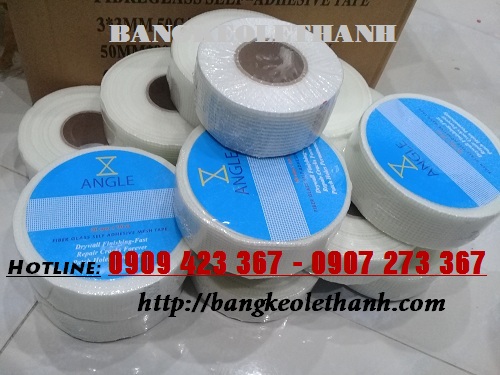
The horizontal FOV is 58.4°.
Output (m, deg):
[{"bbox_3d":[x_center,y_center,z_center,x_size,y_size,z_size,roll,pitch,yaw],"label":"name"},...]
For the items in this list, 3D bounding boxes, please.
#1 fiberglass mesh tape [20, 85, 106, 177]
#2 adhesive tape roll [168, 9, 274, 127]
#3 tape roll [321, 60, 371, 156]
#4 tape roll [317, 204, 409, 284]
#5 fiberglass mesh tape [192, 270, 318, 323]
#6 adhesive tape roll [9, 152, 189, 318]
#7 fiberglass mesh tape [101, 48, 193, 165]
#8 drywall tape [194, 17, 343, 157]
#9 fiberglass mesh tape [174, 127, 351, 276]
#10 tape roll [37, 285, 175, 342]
[{"bbox_3d":[-0.170,-0.045,0.485,0.138,0.050,0.138,-11,56,-18],"label":"fiberglass mesh tape"},{"bbox_3d":[-0.009,-0.120,0.464,0.142,0.050,0.142,8,53,-3],"label":"adhesive tape roll"},{"bbox_3d":[0.062,-0.090,0.496,0.138,0.050,0.138,5,55,-7],"label":"tape roll"},{"bbox_3d":[0.093,0.017,0.437,0.147,0.047,0.147,5,52,-7],"label":"tape roll"},{"bbox_3d":[0.006,0.056,0.451,0.145,0.052,0.145,14,51,2],"label":"fiberglass mesh tape"},{"bbox_3d":[-0.117,0.035,0.383,0.144,0.052,0.144,-5,54,-17],"label":"adhesive tape roll"},{"bbox_3d":[-0.075,-0.077,0.449,0.138,0.050,0.138,2,53,-10],"label":"fiberglass mesh tape"},{"bbox_3d":[0.014,-0.086,0.378,0.117,0.051,0.117,5,53,-6],"label":"drywall tape"},{"bbox_3d":[0.009,0.002,0.372,0.139,0.049,0.139,5,51,-6],"label":"fiberglass mesh tape"},{"bbox_3d":[-0.128,0.067,0.420,0.139,0.049,0.139,-4,54,-18],"label":"tape roll"}]

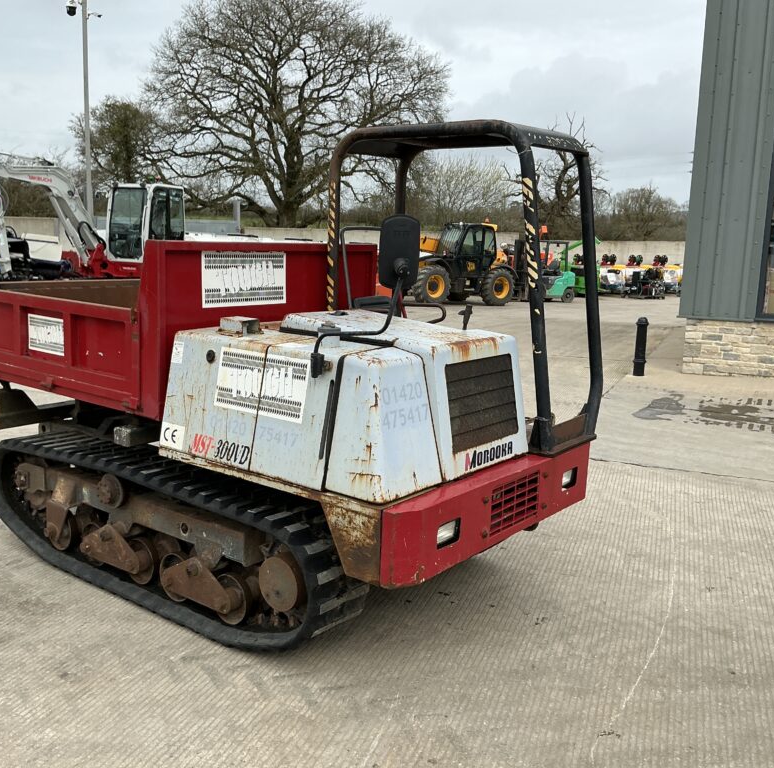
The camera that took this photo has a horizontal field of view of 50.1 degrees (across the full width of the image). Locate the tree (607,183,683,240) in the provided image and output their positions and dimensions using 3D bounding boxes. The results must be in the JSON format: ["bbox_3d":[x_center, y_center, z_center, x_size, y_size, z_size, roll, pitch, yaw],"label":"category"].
[{"bbox_3d":[17.165,-10.392,55.000,5.600,5.980,5.600,2,10,0],"label":"tree"}]

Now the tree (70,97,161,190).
[{"bbox_3d":[-14.043,-10.616,43.000,5.100,8.620,5.100,2,10,0],"label":"tree"}]

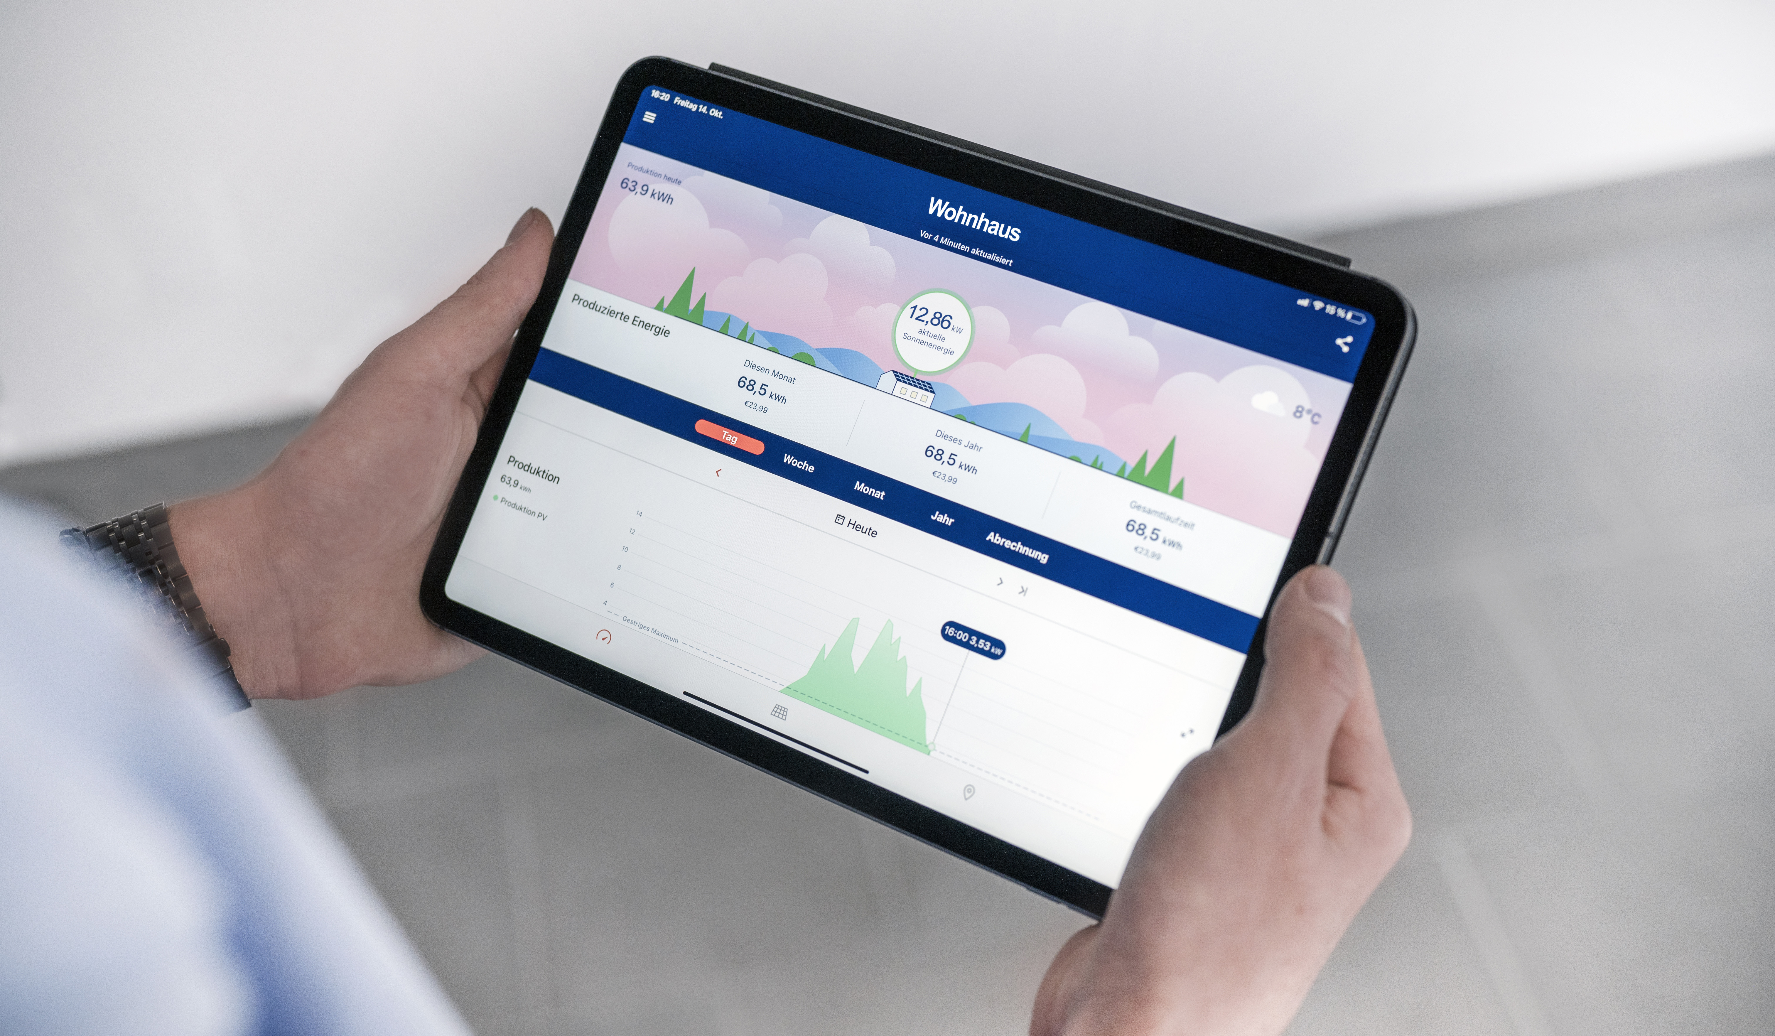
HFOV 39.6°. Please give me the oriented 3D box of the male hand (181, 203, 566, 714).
[{"bbox_3d":[-0.130,-0.015,0.733,0.186,0.068,0.114,-22,79,7],"label":"male hand"}]

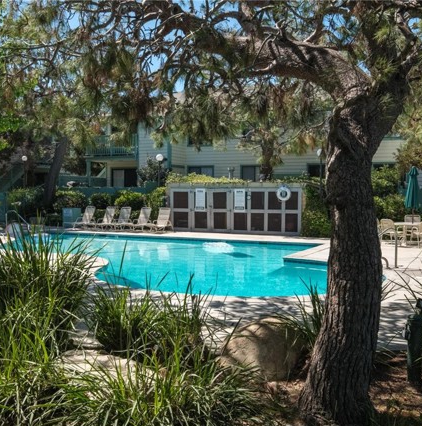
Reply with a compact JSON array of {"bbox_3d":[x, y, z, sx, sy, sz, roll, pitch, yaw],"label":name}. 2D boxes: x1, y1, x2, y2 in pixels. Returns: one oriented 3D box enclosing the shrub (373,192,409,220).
[{"bbox_3d":[6.720,-0.093,19.400,1.450,1.355,1.250,0,2,0],"label":"shrub"}]

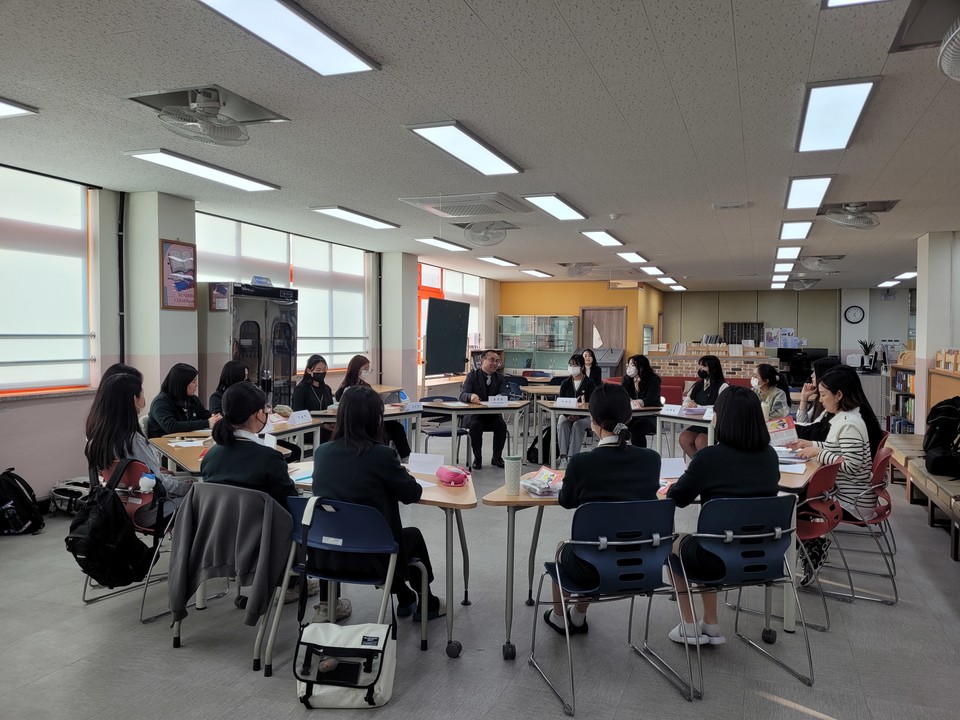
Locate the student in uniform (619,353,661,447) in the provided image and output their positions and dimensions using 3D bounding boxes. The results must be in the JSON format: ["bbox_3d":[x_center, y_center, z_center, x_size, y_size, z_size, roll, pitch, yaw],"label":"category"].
[{"bbox_3d":[1.821,0.581,8.107,0.480,1.250,0.760,1,2,24],"label":"student in uniform"}]

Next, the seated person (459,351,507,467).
[{"bbox_3d":[0.040,0.528,8.302,0.540,1.320,0.750,0,2,-19],"label":"seated person"}]

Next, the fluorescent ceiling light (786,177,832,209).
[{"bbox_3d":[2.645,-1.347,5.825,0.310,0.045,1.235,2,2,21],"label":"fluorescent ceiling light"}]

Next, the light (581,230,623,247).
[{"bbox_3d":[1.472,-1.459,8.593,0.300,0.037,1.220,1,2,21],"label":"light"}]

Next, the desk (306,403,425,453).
[{"bbox_3d":[-1.101,0.869,7.371,0.640,0.700,1.450,1,2,42],"label":"desk"}]

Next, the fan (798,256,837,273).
[{"bbox_3d":[5.128,-1.454,10.927,0.450,0.210,0.450,1,2,21],"label":"fan"}]

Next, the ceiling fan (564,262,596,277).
[{"bbox_3d":[1.671,-1.515,12.109,0.460,0.280,0.460,1,2,21],"label":"ceiling fan"}]

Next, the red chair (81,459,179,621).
[{"bbox_3d":[-1.774,0.901,3.958,0.540,0.800,0.570,2,2,29],"label":"red chair"}]

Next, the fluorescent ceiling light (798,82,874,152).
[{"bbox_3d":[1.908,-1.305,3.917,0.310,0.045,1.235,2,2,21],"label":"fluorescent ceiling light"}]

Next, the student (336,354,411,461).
[{"bbox_3d":[-1.182,0.558,8.153,0.780,1.250,0.500,2,2,42],"label":"student"}]

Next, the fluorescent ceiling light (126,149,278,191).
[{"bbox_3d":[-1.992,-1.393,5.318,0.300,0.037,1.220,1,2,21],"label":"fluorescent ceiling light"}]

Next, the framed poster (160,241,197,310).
[{"bbox_3d":[-2.716,-0.756,6.513,0.025,0.603,0.435,1,2,21],"label":"framed poster"}]

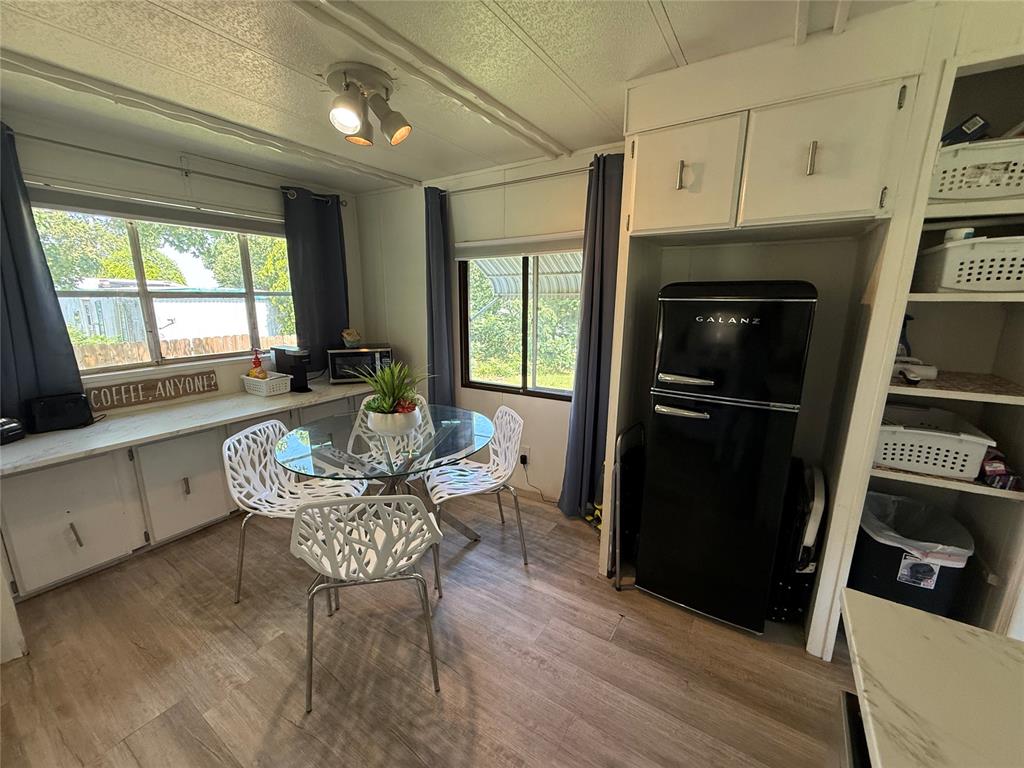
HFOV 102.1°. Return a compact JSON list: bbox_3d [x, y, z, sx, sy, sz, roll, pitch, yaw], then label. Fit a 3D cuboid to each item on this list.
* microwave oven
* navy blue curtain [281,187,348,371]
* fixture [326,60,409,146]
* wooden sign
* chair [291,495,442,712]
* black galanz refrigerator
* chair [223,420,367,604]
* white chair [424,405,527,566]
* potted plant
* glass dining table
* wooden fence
[{"bbox_3d":[-1.461,-0.206,4.050,0.520,0.295,0.380,-3,13,-16],"label":"microwave oven"},{"bbox_3d":[-1.805,-0.937,3.911,0.110,1.630,0.560,8,14,32],"label":"navy blue curtain"},{"bbox_3d":[-0.584,-1.125,1.726,0.270,0.240,0.280,-1,12,-8],"label":"fixture"},{"bbox_3d":[-2.585,0.032,3.040,0.025,0.170,0.760,8,14,32],"label":"wooden sign"},{"bbox_3d":[-0.535,0.714,1.666,0.490,0.800,0.515,-2,12,-10],"label":"chair"},{"bbox_3d":[1.025,0.285,2.038,0.555,1.510,0.600,8,14,32],"label":"black galanz refrigerator"},{"bbox_3d":[-1.037,0.619,2.093,0.515,0.800,0.490,2,12,9],"label":"chair"},{"bbox_3d":[-0.225,0.576,2.327,0.515,0.800,0.490,-4,13,-19],"label":"white chair"},{"bbox_3d":[-0.591,0.065,2.066,0.400,0.350,0.380,-3,13,-16],"label":"potted plant"},{"bbox_3d":[-0.590,0.619,2.168,1.040,0.775,1.040,-1,12,-8],"label":"glass dining table"},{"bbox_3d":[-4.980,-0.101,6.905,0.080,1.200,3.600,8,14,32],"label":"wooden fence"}]

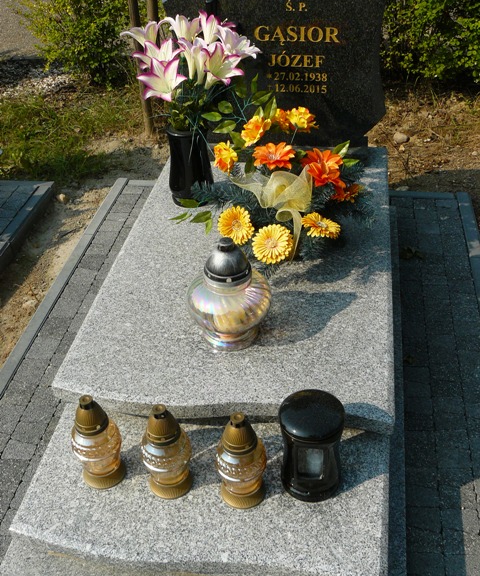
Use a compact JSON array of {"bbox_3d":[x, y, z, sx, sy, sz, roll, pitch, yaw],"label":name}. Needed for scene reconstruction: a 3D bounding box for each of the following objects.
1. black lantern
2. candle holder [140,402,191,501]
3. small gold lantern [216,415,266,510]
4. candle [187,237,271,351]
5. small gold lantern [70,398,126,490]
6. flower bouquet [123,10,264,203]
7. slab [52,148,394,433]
[{"bbox_3d":[0.172,0.382,1.600,0.149,0.257,0.149,4,39,9],"label":"black lantern"},{"bbox_3d":[-0.180,0.385,1.604,0.121,0.275,0.121,4,39,9],"label":"candle holder"},{"bbox_3d":[0.003,0.399,1.574,0.121,0.277,0.121,4,39,9],"label":"small gold lantern"},{"bbox_3d":[-0.027,0.006,1.796,0.228,0.317,0.228,4,39,9],"label":"candle"},{"bbox_3d":[-0.355,0.369,1.635,0.121,0.277,0.121,4,39,9],"label":"small gold lantern"},{"bbox_3d":[-0.145,-0.578,2.271,0.458,0.660,0.364,4,39,9],"label":"flower bouquet"},{"bbox_3d":[0.053,-0.129,2.263,0.891,0.052,1.496,4,39,9],"label":"slab"}]

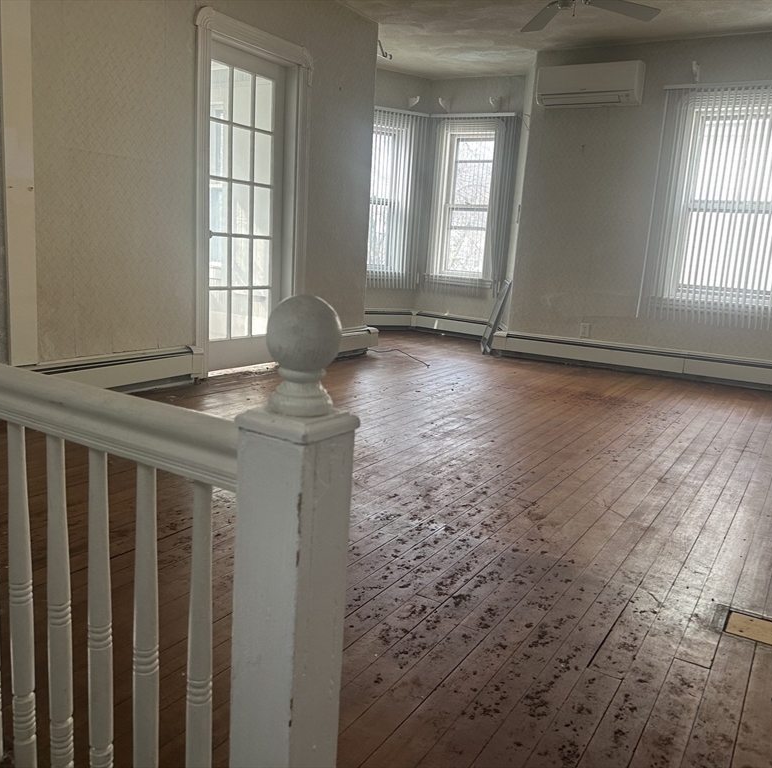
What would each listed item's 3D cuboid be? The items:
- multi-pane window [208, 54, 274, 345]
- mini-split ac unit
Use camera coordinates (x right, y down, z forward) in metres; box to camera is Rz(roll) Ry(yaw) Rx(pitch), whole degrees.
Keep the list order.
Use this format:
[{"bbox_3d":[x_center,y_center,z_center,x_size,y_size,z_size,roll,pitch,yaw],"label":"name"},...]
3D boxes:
[{"bbox_3d":[-0.981,-1.169,4.745,0.040,1.733,0.566,10,13,31],"label":"multi-pane window"},{"bbox_3d":[1.599,-2.322,5.569,0.783,0.287,0.225,10,12,29],"label":"mini-split ac unit"}]

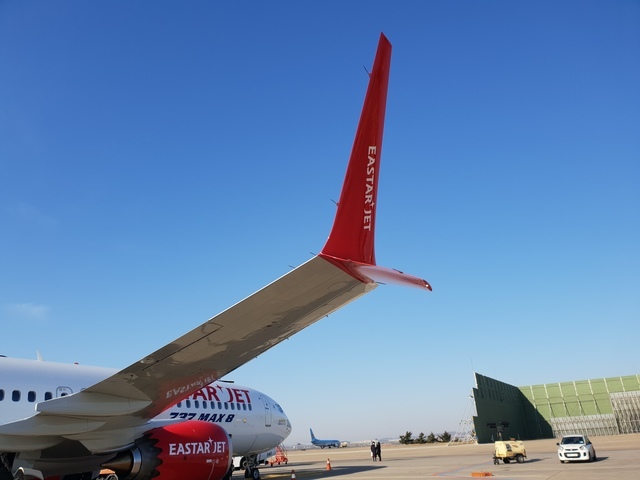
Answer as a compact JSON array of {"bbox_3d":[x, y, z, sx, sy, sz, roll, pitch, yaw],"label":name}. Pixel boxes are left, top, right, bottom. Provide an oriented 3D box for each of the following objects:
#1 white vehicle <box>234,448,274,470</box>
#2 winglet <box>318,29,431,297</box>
[{"bbox_3d":[-6.546,20.023,44.373,2.100,2.000,5.000,-12,-25,19],"label":"white vehicle"},{"bbox_3d":[0.650,-0.697,5.708,1.100,2.910,1.750,-16,-26,27],"label":"winglet"}]

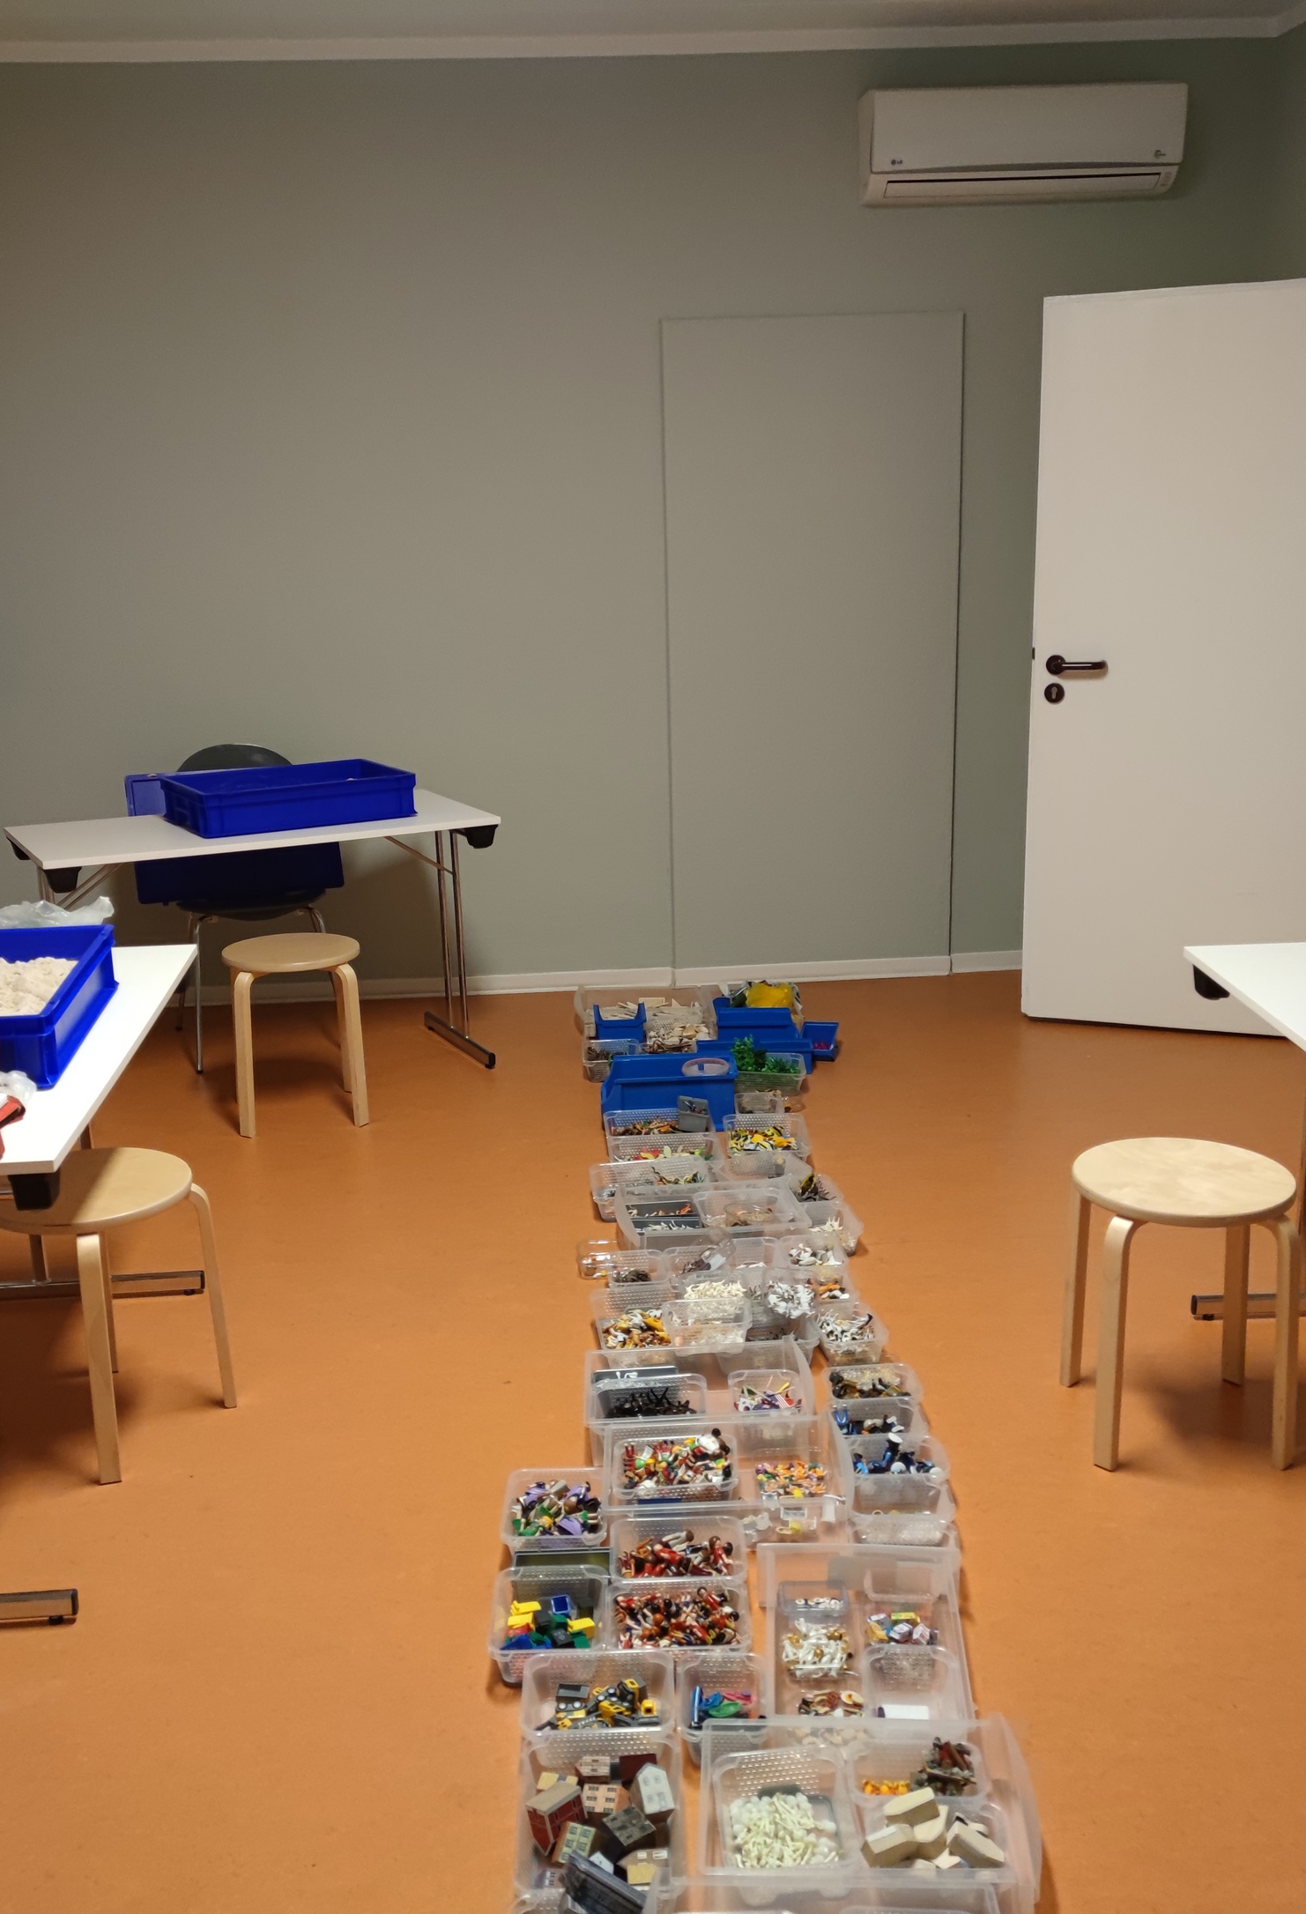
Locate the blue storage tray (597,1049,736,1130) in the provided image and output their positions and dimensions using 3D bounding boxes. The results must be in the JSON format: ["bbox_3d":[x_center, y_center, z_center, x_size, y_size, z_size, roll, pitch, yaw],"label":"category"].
[{"bbox_3d":[0.044,0.356,4.603,0.345,0.145,0.210,-2,14,0],"label":"blue storage tray"}]

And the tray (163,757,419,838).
[{"bbox_3d":[-1.013,-0.446,4.927,0.600,0.115,0.400,-10,16,-29],"label":"tray"}]

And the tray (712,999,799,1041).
[{"bbox_3d":[0.306,0.234,5.095,0.240,0.125,0.150,-2,14,0],"label":"tray"}]

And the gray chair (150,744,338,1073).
[{"bbox_3d":[-1.204,-0.151,5.258,0.510,0.845,0.550,-6,15,-18],"label":"gray chair"}]

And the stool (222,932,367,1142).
[{"bbox_3d":[-0.944,0.202,4.691,0.365,0.450,0.365,-5,15,-15],"label":"stool"}]

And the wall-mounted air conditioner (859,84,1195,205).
[{"bbox_3d":[1.070,-2.348,5.133,0.903,0.296,0.202,-3,14,-4],"label":"wall-mounted air conditioner"}]

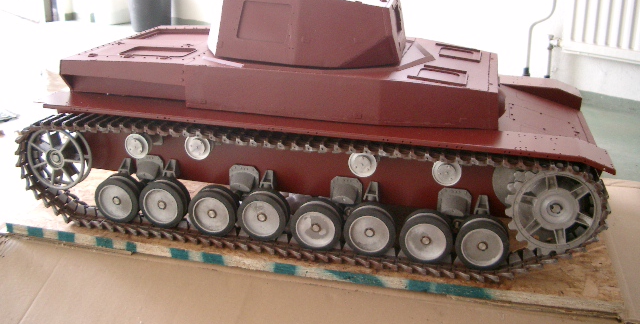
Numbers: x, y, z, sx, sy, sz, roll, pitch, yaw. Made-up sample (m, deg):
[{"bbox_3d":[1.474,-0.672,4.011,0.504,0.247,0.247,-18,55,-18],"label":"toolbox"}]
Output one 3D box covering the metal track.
[{"bbox_3d":[-0.047,0.044,1.073,0.922,0.189,0.068,6,21,12],"label":"metal track"}]

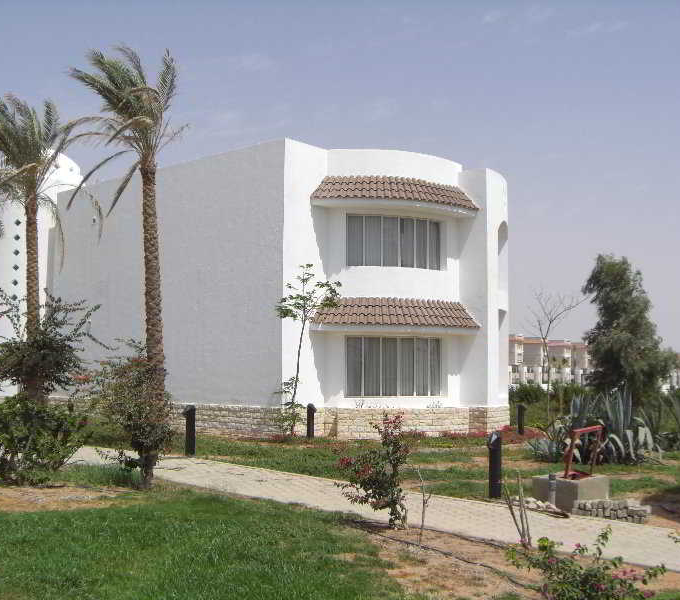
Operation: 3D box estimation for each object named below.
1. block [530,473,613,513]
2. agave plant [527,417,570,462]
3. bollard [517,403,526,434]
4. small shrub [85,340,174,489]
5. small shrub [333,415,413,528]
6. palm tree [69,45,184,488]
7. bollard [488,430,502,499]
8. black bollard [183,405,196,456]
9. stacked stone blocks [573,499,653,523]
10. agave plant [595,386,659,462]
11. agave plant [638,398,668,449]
[{"bbox_3d":[3.104,2.597,11.888,0.784,0.403,0.700,4,-6,-42],"label":"block"},{"bbox_3d":[4.411,2.946,18.694,0.933,0.933,0.933,0,-5,0],"label":"agave plant"},{"bbox_3d":[5.214,3.428,25.300,0.200,0.900,0.200,-2,-5,24],"label":"bollard"},{"bbox_3d":[-2.828,1.538,11.800,1.220,1.980,1.200,0,-4,0],"label":"small shrub"},{"bbox_3d":[0.348,1.825,9.400,0.820,1.230,0.800,0,-4,0],"label":"small shrub"},{"bbox_3d":[-2.880,-0.468,11.900,1.600,5.950,1.700,0,-4,0],"label":"palm tree"},{"bbox_3d":[2.118,2.248,12.000,0.175,0.910,0.180,-3,-6,40],"label":"bollard"},{"bbox_3d":[-2.776,2.421,16.363,0.233,0.965,0.159,4,-6,-37],"label":"black bollard"},{"bbox_3d":[3.040,2.345,9.830,0.790,0.195,0.320,-3,-6,33],"label":"stacked stone blocks"},{"bbox_3d":[6.125,2.680,18.823,1.325,1.505,1.325,0,-5,0],"label":"agave plant"},{"bbox_3d":[7.547,3.050,21.249,0.901,1.219,0.901,0,-5,0],"label":"agave plant"}]

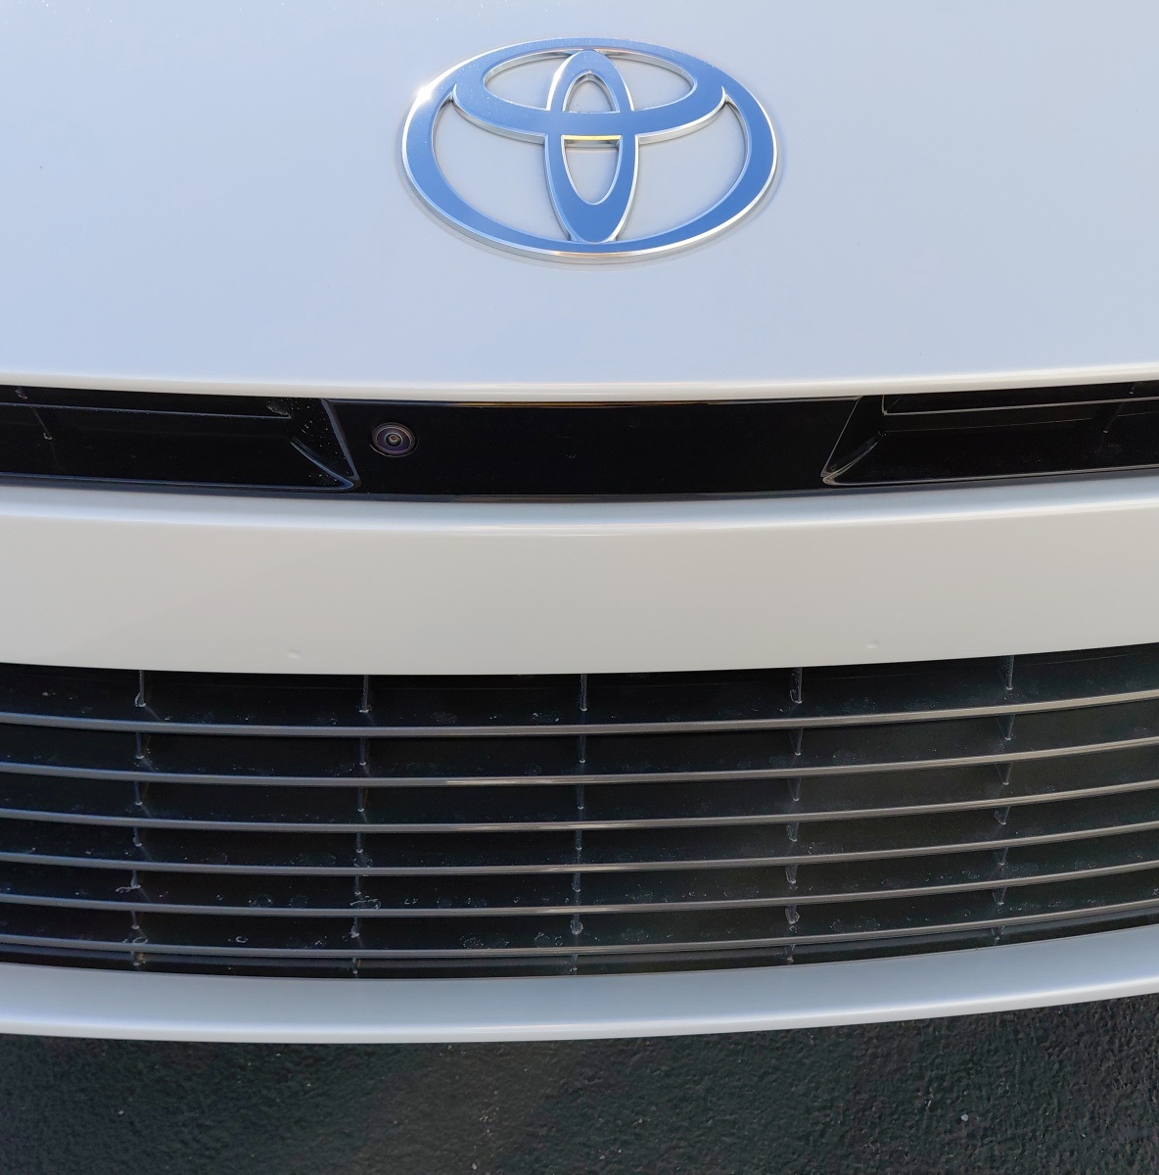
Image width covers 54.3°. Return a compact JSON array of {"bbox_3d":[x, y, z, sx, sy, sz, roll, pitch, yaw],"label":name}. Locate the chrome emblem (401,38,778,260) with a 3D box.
[{"bbox_3d":[0.005,-0.181,0.467,0.152,0.012,0.104,0,74,-1],"label":"chrome emblem"}]

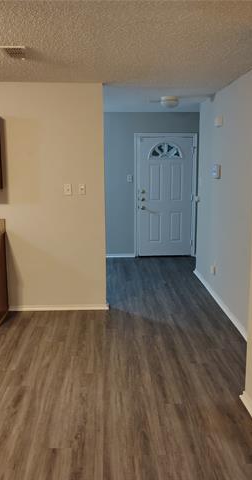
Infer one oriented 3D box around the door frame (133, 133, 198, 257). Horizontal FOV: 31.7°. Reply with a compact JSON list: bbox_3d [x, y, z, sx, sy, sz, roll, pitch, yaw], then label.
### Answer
[{"bbox_3d":[0.683,-0.747,7.649,1.053,2.113,0.120,0,10,-2],"label":"door frame"}]

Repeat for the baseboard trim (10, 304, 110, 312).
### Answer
[{"bbox_3d":[-0.750,0.757,4.979,1.108,0.073,0.023,0,10,-2],"label":"baseboard trim"}]

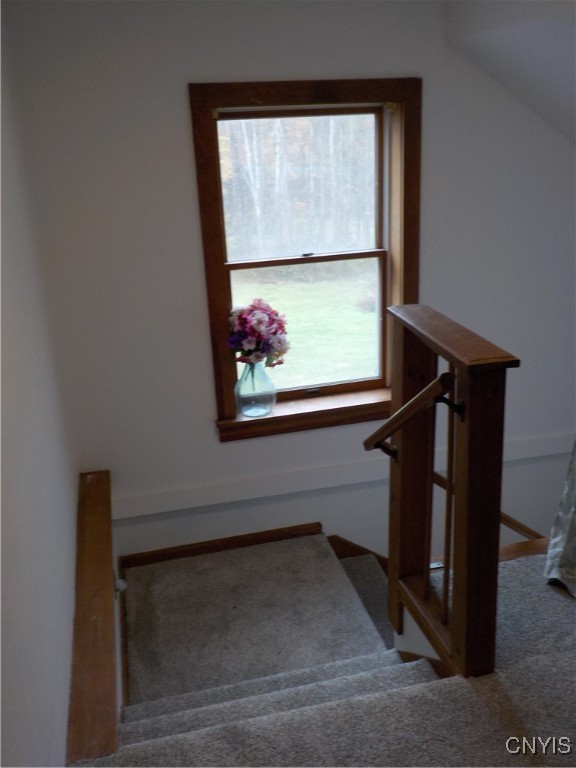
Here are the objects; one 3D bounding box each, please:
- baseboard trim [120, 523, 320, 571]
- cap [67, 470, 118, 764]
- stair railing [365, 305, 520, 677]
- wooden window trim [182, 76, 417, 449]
[{"bbox_3d":[-0.326,0.845,3.471,1.060,0.070,0.020,-7,19,-13],"label":"baseboard trim"},{"bbox_3d":[-0.702,0.689,2.417,0.136,0.035,1.673,-7,19,-13],"label":"cap"},{"bbox_3d":[0.395,0.388,1.933,0.230,1.106,0.615,-7,19,-13],"label":"stair railing"},{"bbox_3d":[0.130,-0.550,3.175,1.058,1.633,0.100,-7,19,-13],"label":"wooden window trim"}]

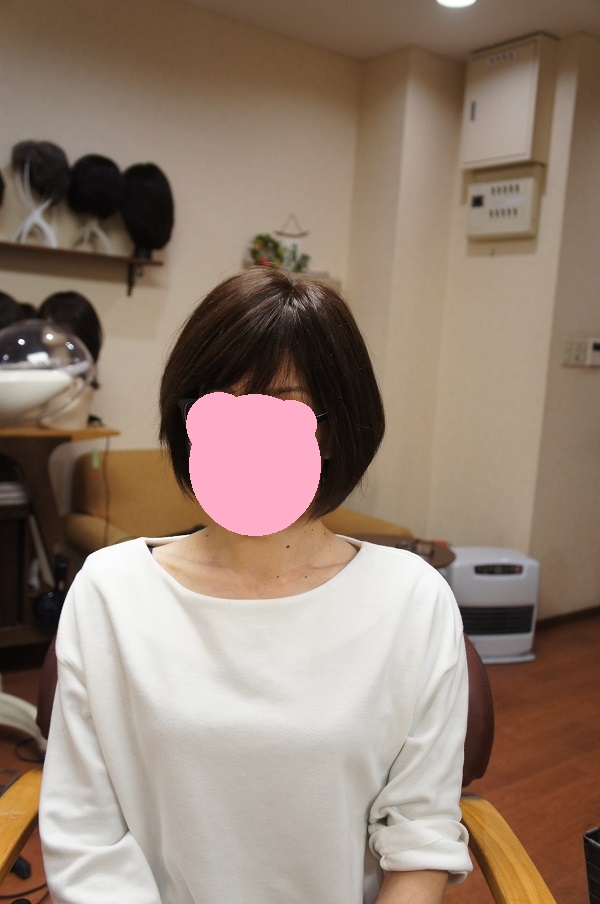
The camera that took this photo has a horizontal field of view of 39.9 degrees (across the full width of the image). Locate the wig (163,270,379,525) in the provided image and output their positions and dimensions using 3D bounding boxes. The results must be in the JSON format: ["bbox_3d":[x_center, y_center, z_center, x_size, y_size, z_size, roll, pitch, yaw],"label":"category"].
[{"bbox_3d":[-0.028,-0.059,0.855,0.220,0.260,0.250,6,8,16],"label":"wig"}]

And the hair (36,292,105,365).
[{"bbox_3d":[-0.846,-0.452,3.050,0.200,0.280,0.230,9,10,35],"label":"hair"}]

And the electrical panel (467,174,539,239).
[{"bbox_3d":[0.924,-1.104,3.752,0.085,0.235,0.370,-3,10,-37],"label":"electrical panel"}]

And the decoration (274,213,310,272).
[{"bbox_3d":[-0.034,-0.962,3.816,0.200,0.265,0.070,-3,10,-37],"label":"decoration"}]

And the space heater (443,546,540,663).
[{"bbox_3d":[0.808,0.653,3.625,0.385,0.433,0.300,2,8,-11],"label":"space heater"}]

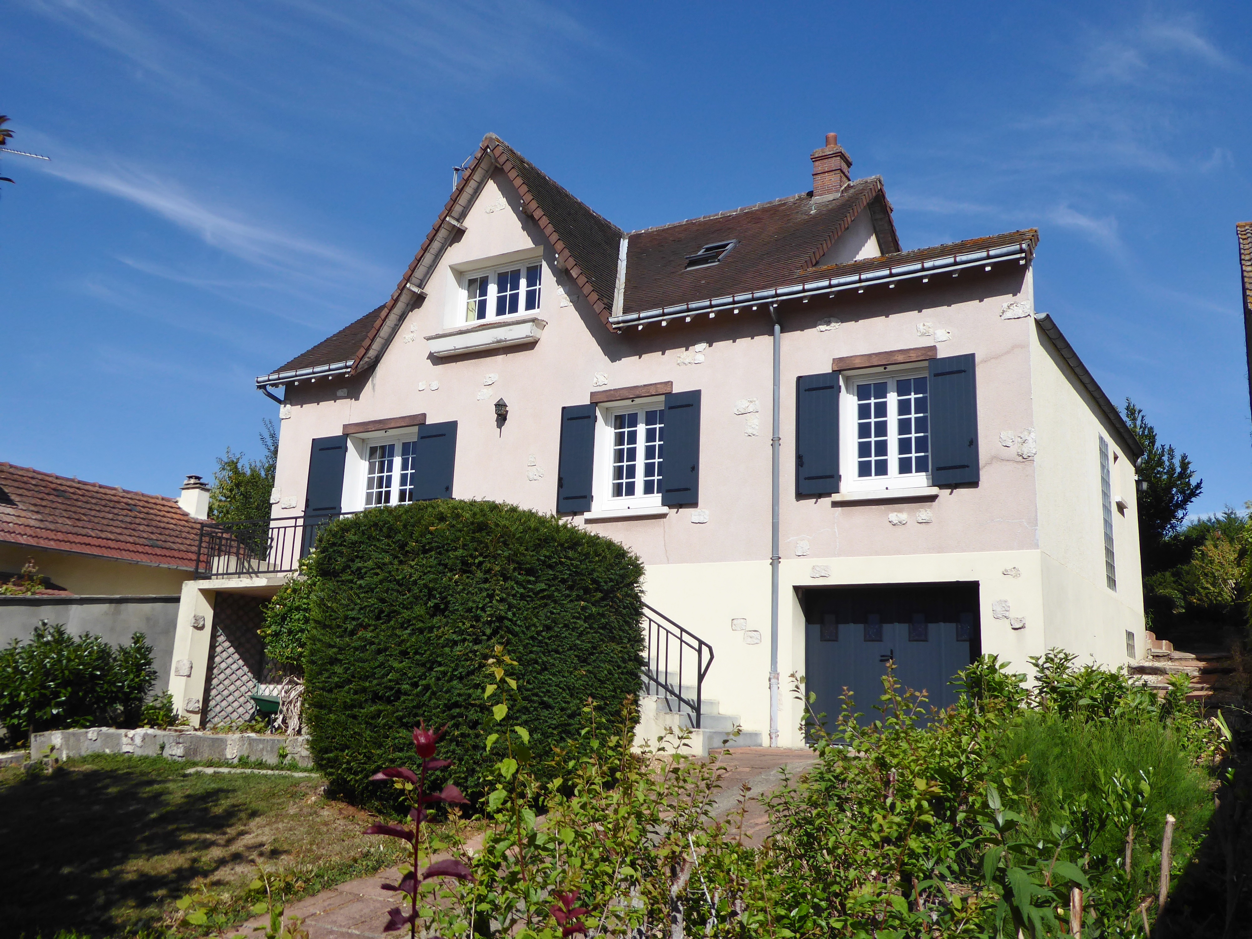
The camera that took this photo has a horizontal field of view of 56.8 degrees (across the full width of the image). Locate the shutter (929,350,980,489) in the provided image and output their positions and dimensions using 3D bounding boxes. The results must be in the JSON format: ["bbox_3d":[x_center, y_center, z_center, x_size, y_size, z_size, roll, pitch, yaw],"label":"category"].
[{"bbox_3d":[3.810,-0.580,13.436,0.530,1.506,0.050,-5,-13,30],"label":"shutter"}]

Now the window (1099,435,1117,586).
[{"bbox_3d":[7.167,0.666,17.282,0.100,2.260,0.870,-5,-13,30],"label":"window"}]

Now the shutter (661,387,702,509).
[{"bbox_3d":[0.795,-0.294,16.313,0.584,1.615,0.050,-5,-14,31],"label":"shutter"}]

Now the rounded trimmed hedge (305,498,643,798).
[{"bbox_3d":[-1.480,1.722,11.296,3.150,2.900,3.000,3,-11,-7],"label":"rounded trimmed hedge"}]

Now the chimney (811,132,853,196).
[{"bbox_3d":[3.613,-5.309,20.327,0.593,1.287,0.520,-5,-14,31],"label":"chimney"}]

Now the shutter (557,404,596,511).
[{"bbox_3d":[-0.721,-0.170,17.220,0.596,1.617,0.050,-5,-14,31],"label":"shutter"}]

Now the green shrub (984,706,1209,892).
[{"bbox_3d":[2.549,1.815,6.200,1.200,1.100,1.100,-3,-12,22],"label":"green shrub"}]

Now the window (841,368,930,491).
[{"bbox_3d":[3.433,-0.530,15.033,1.201,1.558,0.160,-5,-14,31],"label":"window"}]

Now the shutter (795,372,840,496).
[{"bbox_3d":[2.369,-0.431,14.265,0.545,1.522,0.050,-5,-13,30],"label":"shutter"}]

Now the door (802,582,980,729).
[{"bbox_3d":[3.179,2.340,13.693,2.261,1.913,0.070,-5,-13,30],"label":"door"}]

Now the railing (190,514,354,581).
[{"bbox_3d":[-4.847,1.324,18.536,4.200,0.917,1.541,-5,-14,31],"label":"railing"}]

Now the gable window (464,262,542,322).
[{"bbox_3d":[-1.812,-2.736,17.727,1.732,0.830,0.090,-5,-13,30],"label":"gable window"}]

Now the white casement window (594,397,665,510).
[{"bbox_3d":[0.144,-0.216,16.990,1.196,1.579,0.160,-5,-14,31],"label":"white casement window"}]

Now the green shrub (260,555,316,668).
[{"bbox_3d":[-4.769,2.086,17.106,1.380,1.671,0.950,-5,-14,31],"label":"green shrub"}]

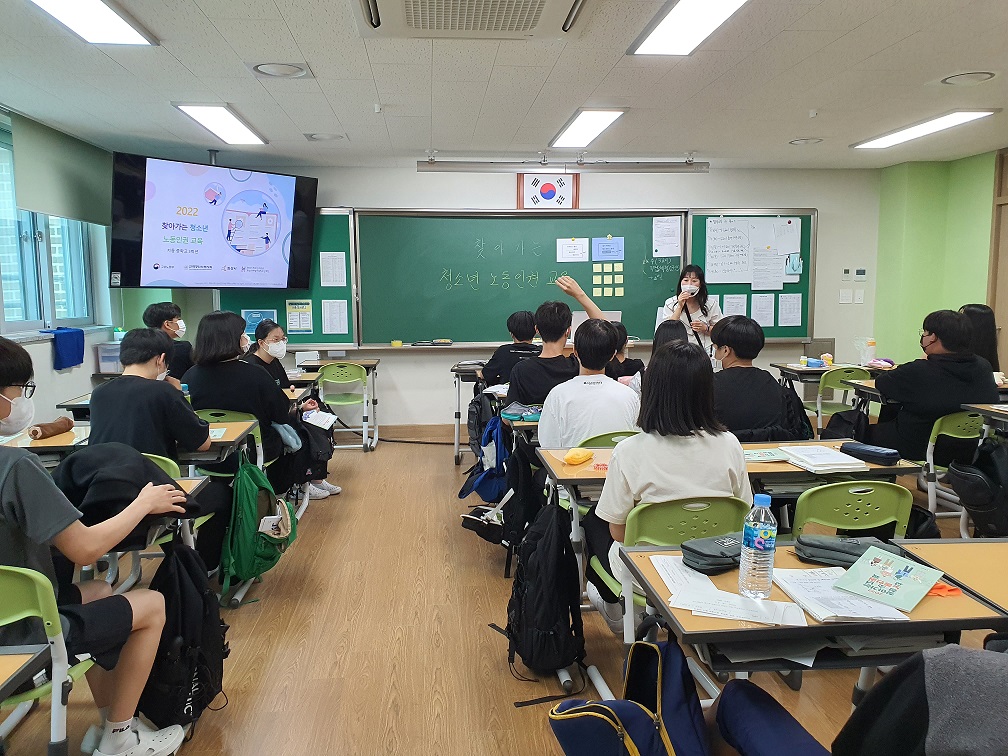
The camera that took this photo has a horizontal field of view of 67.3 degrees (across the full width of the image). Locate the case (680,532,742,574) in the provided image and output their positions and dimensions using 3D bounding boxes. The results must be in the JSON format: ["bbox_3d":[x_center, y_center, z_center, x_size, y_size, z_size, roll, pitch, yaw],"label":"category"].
[{"bbox_3d":[0.486,0.371,1.621,0.200,0.048,0.100,-4,7,-27],"label":"case"}]

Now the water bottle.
[{"bbox_3d":[0.487,0.315,1.442,0.066,0.200,0.066,-1,7,-5],"label":"water bottle"}]

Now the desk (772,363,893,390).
[{"bbox_3d":[2.568,0.279,6.031,0.720,0.755,0.490,-1,7,-5],"label":"desk"}]

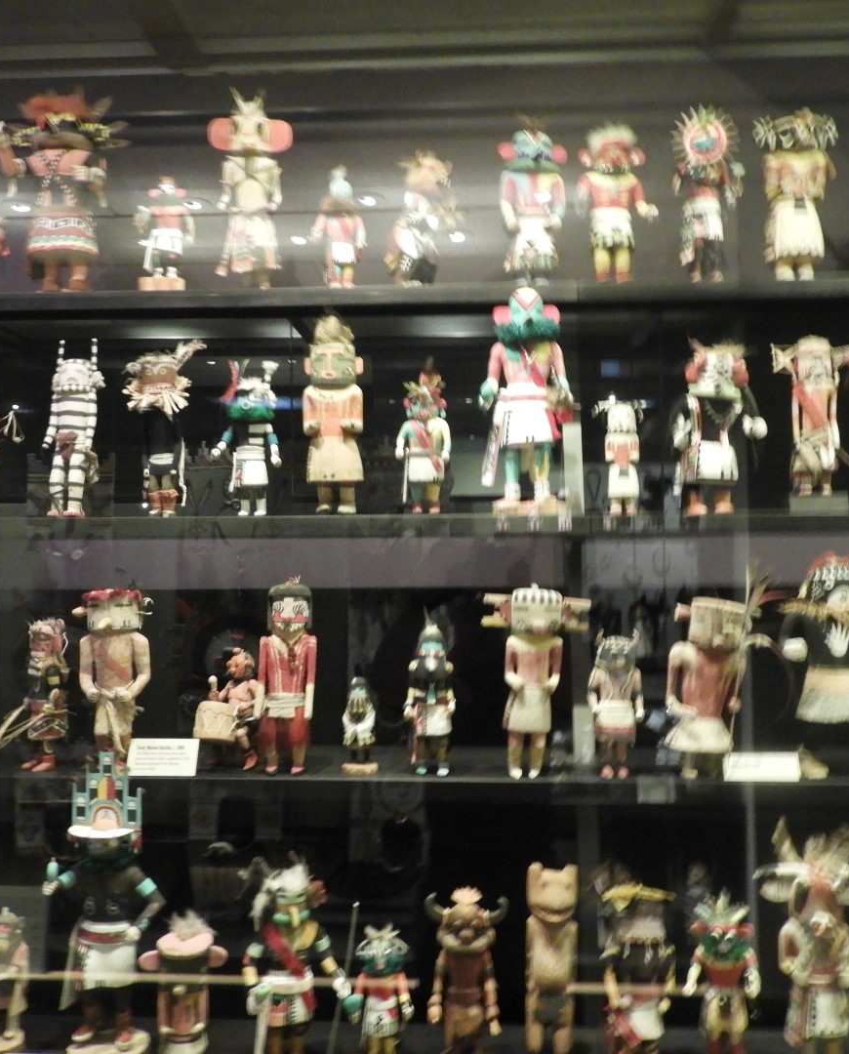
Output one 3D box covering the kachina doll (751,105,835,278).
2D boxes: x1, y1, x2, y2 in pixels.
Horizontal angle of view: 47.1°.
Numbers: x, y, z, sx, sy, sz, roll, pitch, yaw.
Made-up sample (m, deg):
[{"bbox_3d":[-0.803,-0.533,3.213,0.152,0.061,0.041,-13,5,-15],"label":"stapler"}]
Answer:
[{"bbox_3d":[0.587,-0.526,1.541,0.127,0.267,0.100,0,-1,3],"label":"kachina doll"}]

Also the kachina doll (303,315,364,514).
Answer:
[{"bbox_3d":[-0.154,-0.189,1.644,0.100,0.330,0.090,-1,-2,13],"label":"kachina doll"}]

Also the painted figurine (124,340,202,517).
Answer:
[{"bbox_3d":[-0.452,-0.170,1.687,0.130,0.305,0.110,0,-2,-6],"label":"painted figurine"}]

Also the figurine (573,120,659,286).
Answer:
[{"bbox_3d":[0.341,-0.575,1.730,0.144,0.276,0.110,0,-2,7],"label":"figurine"}]

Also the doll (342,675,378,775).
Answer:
[{"bbox_3d":[-0.104,0.319,1.563,0.058,0.159,0.050,0,-1,3],"label":"doll"}]

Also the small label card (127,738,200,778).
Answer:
[{"bbox_3d":[-0.412,0.365,1.538,0.109,0.057,0.008,0,-21,3],"label":"small label card"}]

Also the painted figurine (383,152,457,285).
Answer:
[{"bbox_3d":[-0.006,-0.523,1.647,0.120,0.225,0.095,-2,-2,38],"label":"painted figurine"}]

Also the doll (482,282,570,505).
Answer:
[{"bbox_3d":[0.171,-0.217,1.638,0.156,0.371,0.130,0,-2,0],"label":"doll"}]

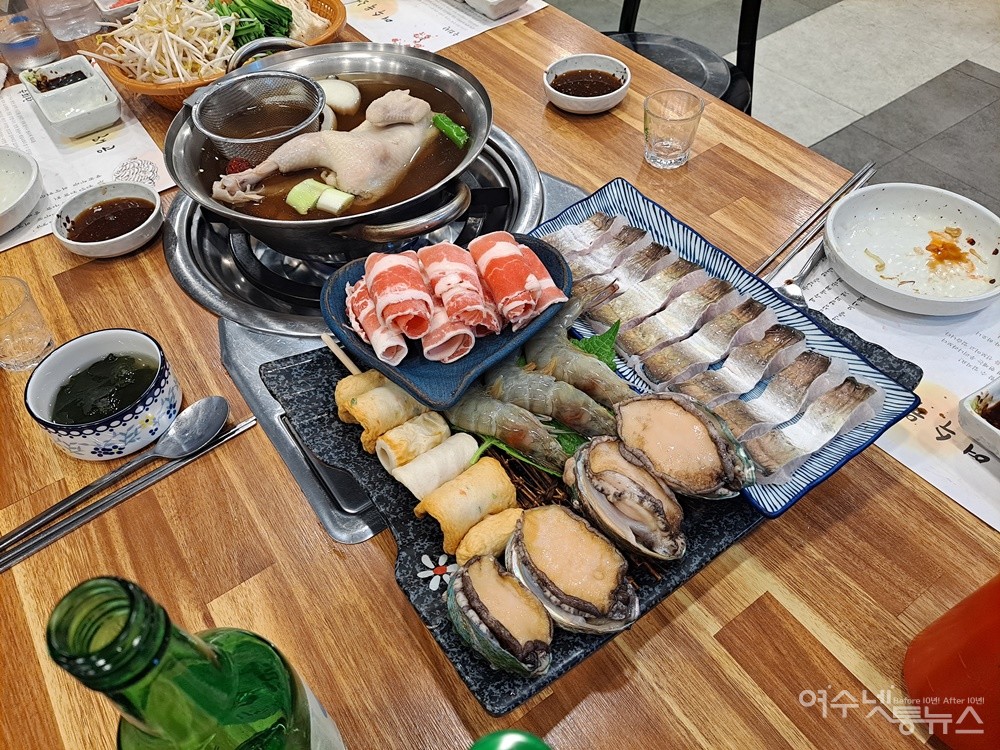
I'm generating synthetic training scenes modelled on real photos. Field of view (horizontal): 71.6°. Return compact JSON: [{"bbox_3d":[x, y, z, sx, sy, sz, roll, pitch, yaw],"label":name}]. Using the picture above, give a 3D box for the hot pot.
[{"bbox_3d":[-0.147,-0.200,0.647,0.290,0.083,0.320,-25,54,-18],"label":"hot pot"}]

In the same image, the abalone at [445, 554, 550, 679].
[{"bbox_3d":[0.000,0.137,0.396,0.047,0.030,0.072,-16,49,-35],"label":"abalone"}]

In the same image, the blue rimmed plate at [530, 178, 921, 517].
[{"bbox_3d":[0.139,-0.034,0.539,0.158,0.032,0.305,-28,55,-20],"label":"blue rimmed plate"}]

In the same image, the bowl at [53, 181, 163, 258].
[{"bbox_3d":[-0.368,-0.144,0.663,0.097,0.030,0.097,-1,50,1],"label":"bowl"}]

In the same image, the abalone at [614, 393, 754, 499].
[{"bbox_3d":[0.123,0.046,0.459,0.088,0.028,0.059,29,62,23],"label":"abalone"}]

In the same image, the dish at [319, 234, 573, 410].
[{"bbox_3d":[-0.038,-0.029,0.513,0.188,0.042,0.178,-5,50,-3],"label":"dish"}]

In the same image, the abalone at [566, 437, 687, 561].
[{"bbox_3d":[0.081,0.079,0.441,0.053,0.030,0.085,-22,52,-35],"label":"abalone"}]

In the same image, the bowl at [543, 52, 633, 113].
[{"bbox_3d":[0.101,-0.329,0.805,0.101,0.031,0.101,-1,50,1],"label":"bowl"}]

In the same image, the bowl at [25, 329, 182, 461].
[{"bbox_3d":[-0.289,0.016,0.517,0.094,0.048,0.094,-1,50,1],"label":"bowl"}]

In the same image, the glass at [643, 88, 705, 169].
[{"bbox_3d":[0.175,-0.252,0.719,0.060,0.061,0.060,-1,50,1],"label":"glass"}]

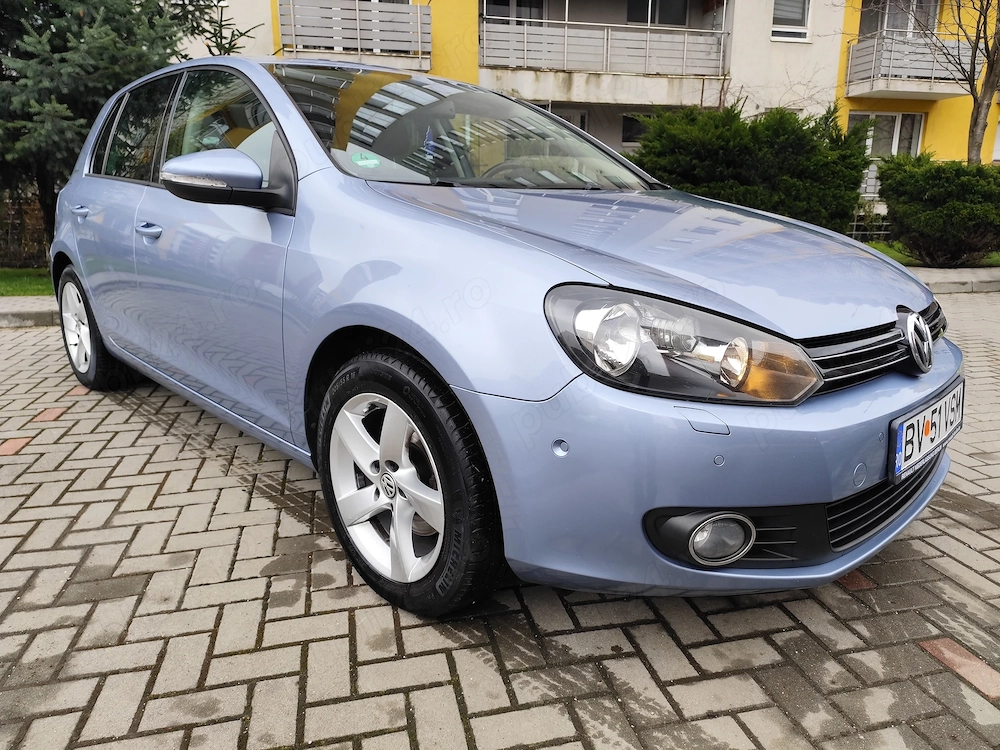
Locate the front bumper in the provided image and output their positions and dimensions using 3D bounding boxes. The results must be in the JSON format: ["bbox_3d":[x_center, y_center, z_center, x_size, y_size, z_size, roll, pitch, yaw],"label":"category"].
[{"bbox_3d":[0.750,0.111,1.719,0.620,0.470,1.760,15,20,43],"label":"front bumper"}]

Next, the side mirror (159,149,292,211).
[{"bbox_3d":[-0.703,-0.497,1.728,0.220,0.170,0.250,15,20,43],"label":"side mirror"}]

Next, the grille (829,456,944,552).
[{"bbox_3d":[0.936,0.240,1.559,0.090,0.150,0.780,15,20,43],"label":"grille"}]

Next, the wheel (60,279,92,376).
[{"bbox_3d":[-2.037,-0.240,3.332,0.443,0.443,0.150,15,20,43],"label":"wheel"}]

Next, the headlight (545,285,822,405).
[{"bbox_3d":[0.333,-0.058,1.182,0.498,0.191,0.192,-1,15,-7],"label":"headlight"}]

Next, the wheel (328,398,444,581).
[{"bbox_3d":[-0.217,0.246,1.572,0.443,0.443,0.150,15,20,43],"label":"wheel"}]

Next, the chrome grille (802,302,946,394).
[{"bbox_3d":[0.916,-0.087,1.500,0.110,0.155,0.950,15,20,43],"label":"chrome grille"}]

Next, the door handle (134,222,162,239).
[{"bbox_3d":[-1.219,-0.498,2.285,0.215,0.058,0.050,15,20,43],"label":"door handle"}]

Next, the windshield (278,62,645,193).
[{"bbox_3d":[-0.100,-0.857,2.352,1.420,0.140,0.900,-13,48,-44],"label":"windshield"}]

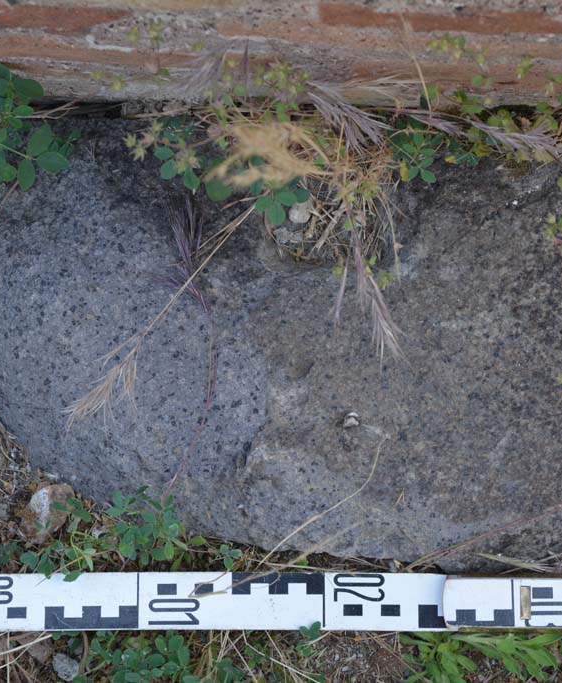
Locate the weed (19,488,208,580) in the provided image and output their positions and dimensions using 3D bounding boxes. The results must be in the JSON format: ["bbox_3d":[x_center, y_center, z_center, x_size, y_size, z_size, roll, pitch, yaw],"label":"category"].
[{"bbox_3d":[-0.089,0.105,1.108,0.100,0.042,0.046,0,76,3],"label":"weed"}]

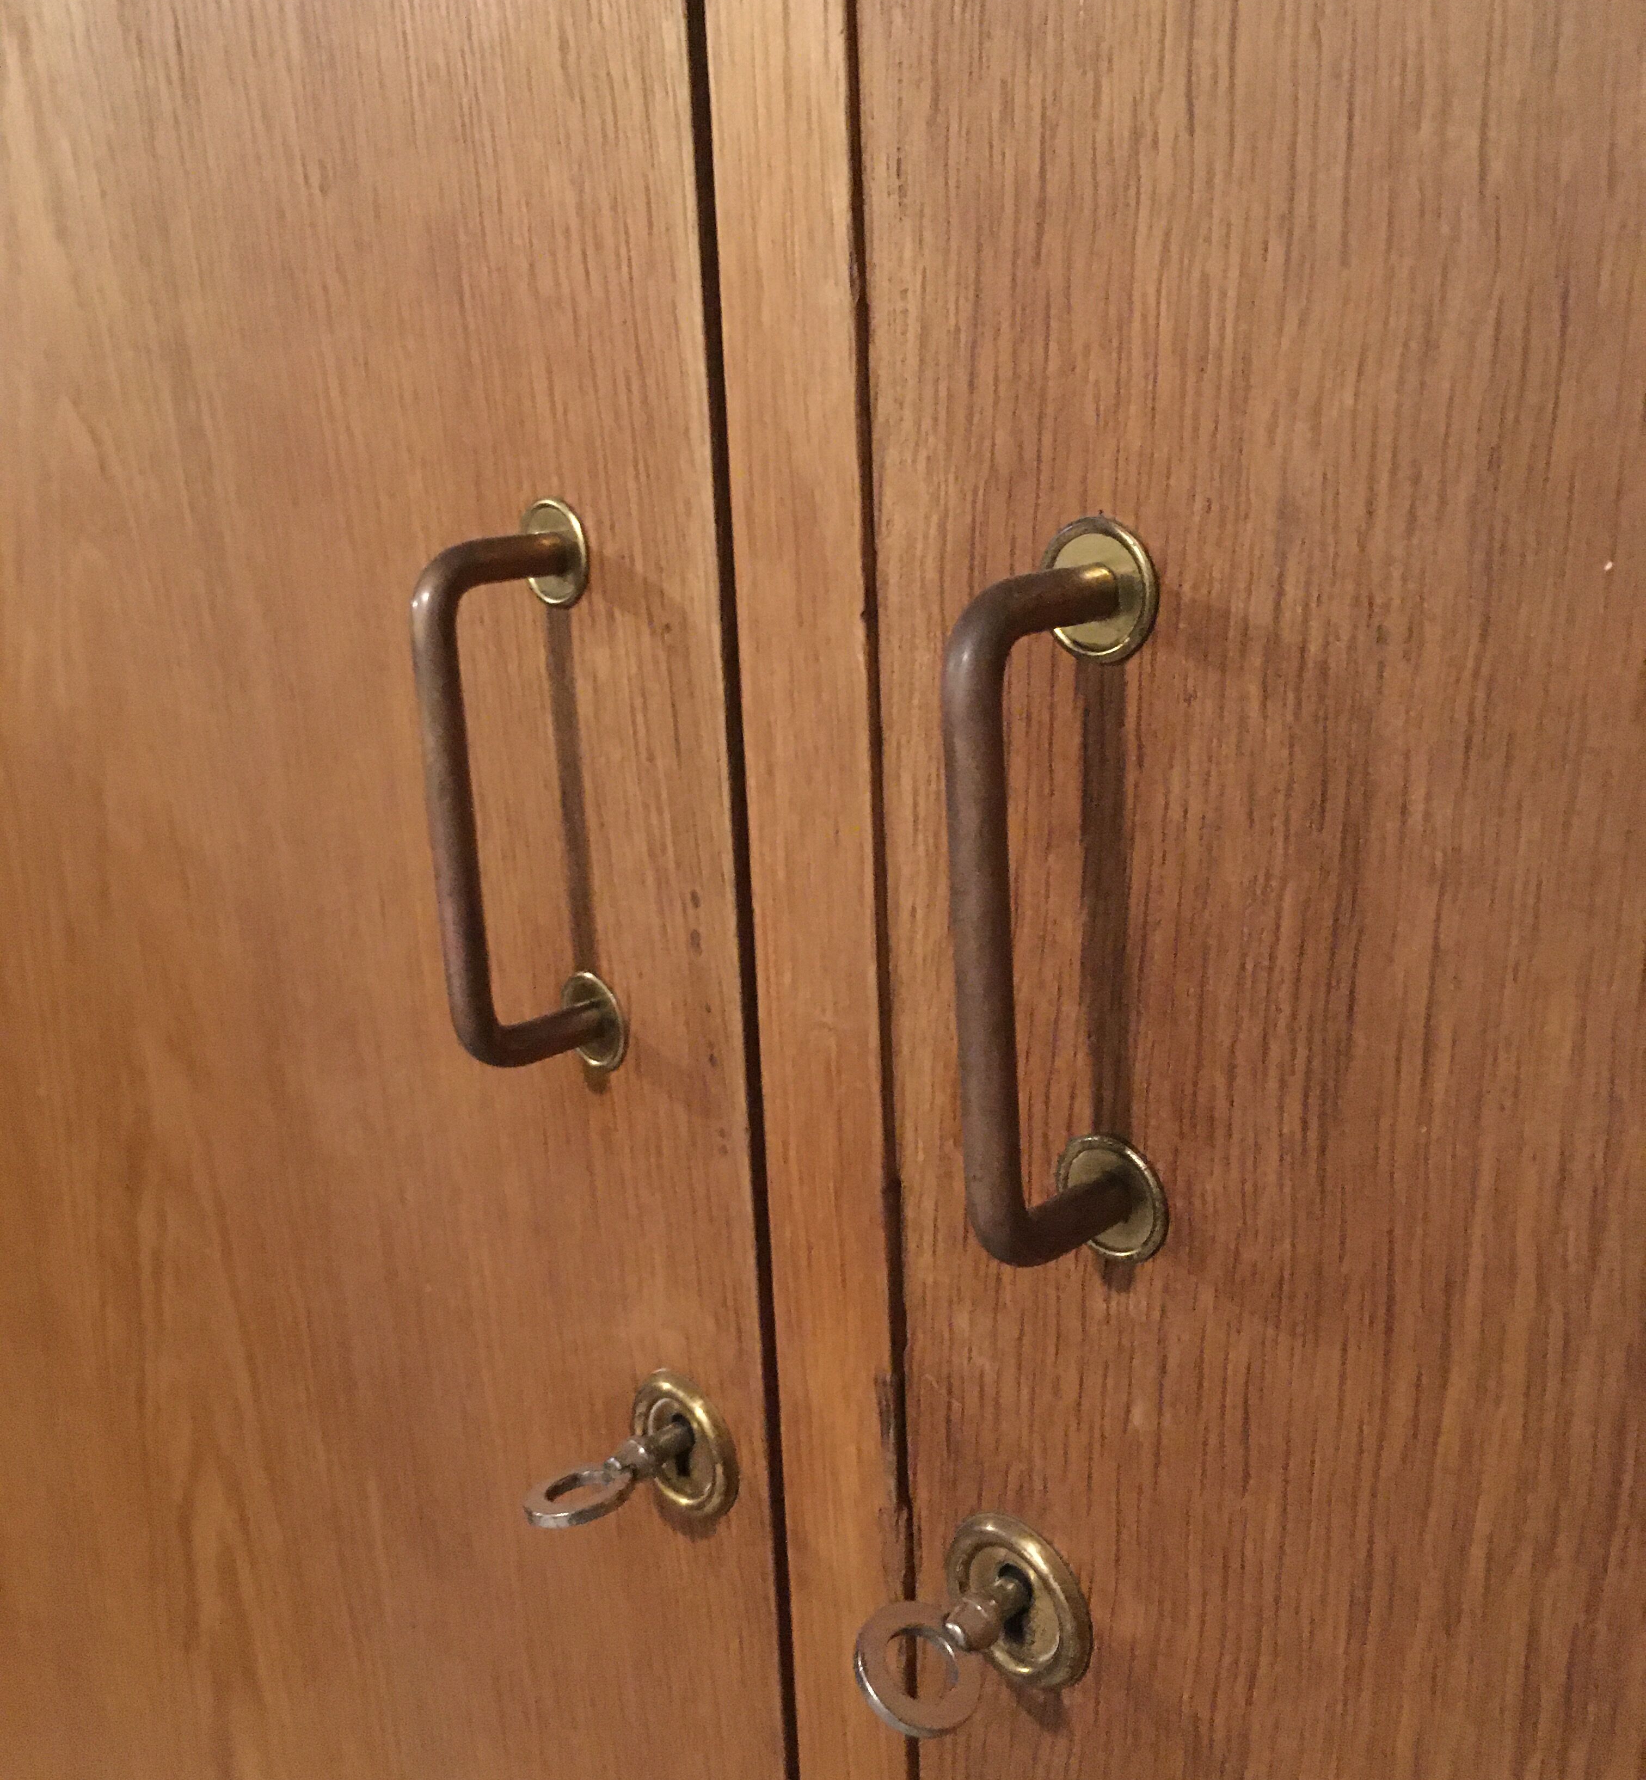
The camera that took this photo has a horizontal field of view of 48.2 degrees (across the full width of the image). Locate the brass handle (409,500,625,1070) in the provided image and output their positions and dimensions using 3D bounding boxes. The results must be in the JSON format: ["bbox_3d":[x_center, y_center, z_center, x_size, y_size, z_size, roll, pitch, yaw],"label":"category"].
[{"bbox_3d":[-0.062,-0.016,0.365,0.022,0.119,0.035,10,18,44],"label":"brass handle"}]

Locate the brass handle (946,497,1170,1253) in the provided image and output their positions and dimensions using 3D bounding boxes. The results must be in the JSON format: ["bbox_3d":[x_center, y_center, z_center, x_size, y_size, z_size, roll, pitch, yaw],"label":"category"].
[{"bbox_3d":[0.033,0.006,0.275,0.022,0.119,0.035,10,18,44],"label":"brass handle"}]

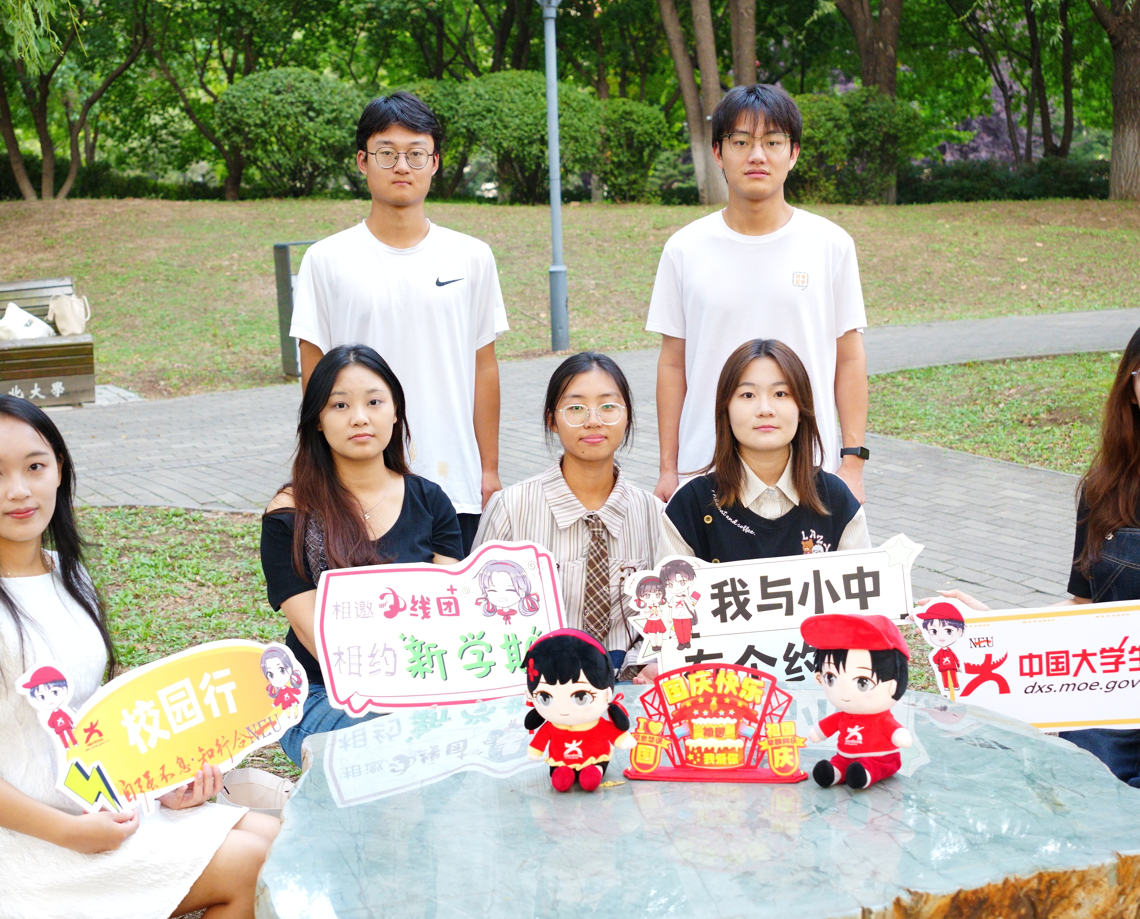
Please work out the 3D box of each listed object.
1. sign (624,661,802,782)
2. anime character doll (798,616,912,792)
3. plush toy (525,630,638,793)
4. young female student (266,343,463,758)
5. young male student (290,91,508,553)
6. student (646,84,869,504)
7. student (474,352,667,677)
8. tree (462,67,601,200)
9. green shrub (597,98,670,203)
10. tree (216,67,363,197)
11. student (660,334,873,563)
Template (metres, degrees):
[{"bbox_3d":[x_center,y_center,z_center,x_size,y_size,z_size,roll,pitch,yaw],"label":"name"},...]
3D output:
[{"bbox_3d":[0.223,0.404,2.726,0.280,0.180,0.050,-1,10,5],"label":"sign"},{"bbox_3d":[0.445,0.364,2.712,0.160,0.250,0.165,4,11,29],"label":"anime character doll"},{"bbox_3d":[0.017,0.378,2.743,0.165,0.240,0.140,0,10,9],"label":"plush toy"},{"bbox_3d":[-0.374,0.454,3.366,0.460,1.280,0.700,-3,10,-5],"label":"young female student"},{"bbox_3d":[-0.372,0.032,4.259,0.510,1.800,0.300,-3,10,-3],"label":"young male student"},{"bbox_3d":[0.447,0.032,4.128,0.510,1.790,0.300,-1,10,5],"label":"student"},{"bbox_3d":[0.040,0.422,3.550,0.460,1.250,0.680,-2,10,-1],"label":"student"},{"bbox_3d":[-0.546,-4.312,23.500,1.850,1.750,1.800,-2,10,0],"label":"tree"},{"bbox_3d":[0.826,-4.147,23.500,1.150,1.400,1.200,-2,10,0],"label":"green shrub"},{"bbox_3d":[-3.743,-4.370,23.500,1.850,1.700,1.800,-2,10,0],"label":"tree"},{"bbox_3d":[0.401,0.417,3.453,0.470,1.270,0.680,-1,10,3],"label":"student"}]

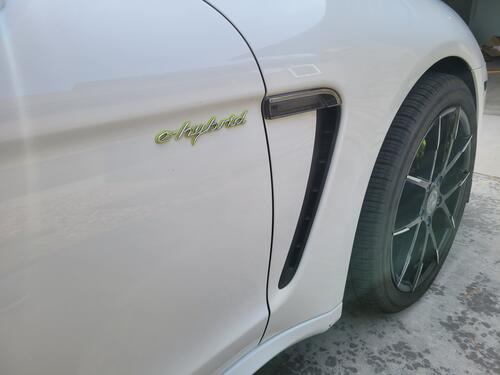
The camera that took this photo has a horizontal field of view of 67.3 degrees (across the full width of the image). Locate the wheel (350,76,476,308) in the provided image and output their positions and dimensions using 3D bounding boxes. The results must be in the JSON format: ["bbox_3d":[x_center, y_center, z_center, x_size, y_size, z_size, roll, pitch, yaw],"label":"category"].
[{"bbox_3d":[0.471,0.016,1.197,0.710,0.710,0.260,-22,29,-40],"label":"wheel"}]

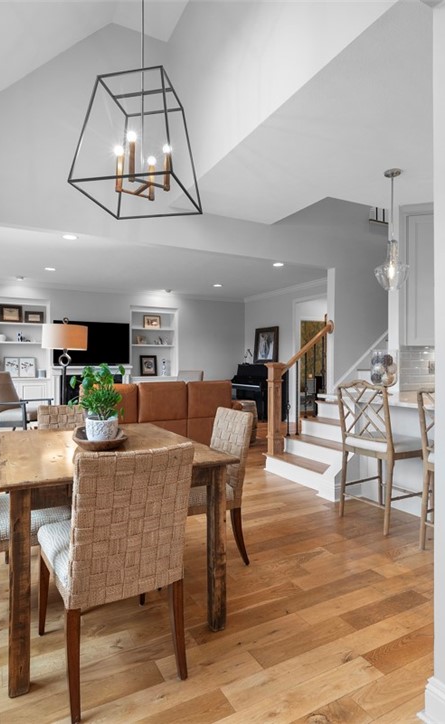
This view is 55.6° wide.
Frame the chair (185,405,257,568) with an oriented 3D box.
[{"bbox_3d":[-0.195,0.758,2.590,0.630,0.915,0.460,0,0,-30],"label":"chair"}]

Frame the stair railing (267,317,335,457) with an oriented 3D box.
[{"bbox_3d":[0.917,0.255,4.864,0.900,1.540,0.150,0,0,-28],"label":"stair railing"}]

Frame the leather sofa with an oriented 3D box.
[{"bbox_3d":[-0.951,0.738,5.577,2.240,0.955,0.950,0,0,-28],"label":"leather sofa"}]

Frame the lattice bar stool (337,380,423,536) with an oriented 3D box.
[{"bbox_3d":[1.251,0.678,3.245,0.530,1.075,0.500,0,0,-30],"label":"lattice bar stool"}]

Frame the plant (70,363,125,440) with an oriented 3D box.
[{"bbox_3d":[-0.642,0.225,2.170,0.260,0.430,0.260,0,0,-28],"label":"plant"}]

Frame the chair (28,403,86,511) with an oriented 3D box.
[{"bbox_3d":[-0.974,0.758,2.793,0.460,0.915,0.630,0,0,-24],"label":"chair"}]

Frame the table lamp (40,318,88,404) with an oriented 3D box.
[{"bbox_3d":[-1.717,0.365,4.600,0.470,1.700,0.470,0,0,-28],"label":"table lamp"}]

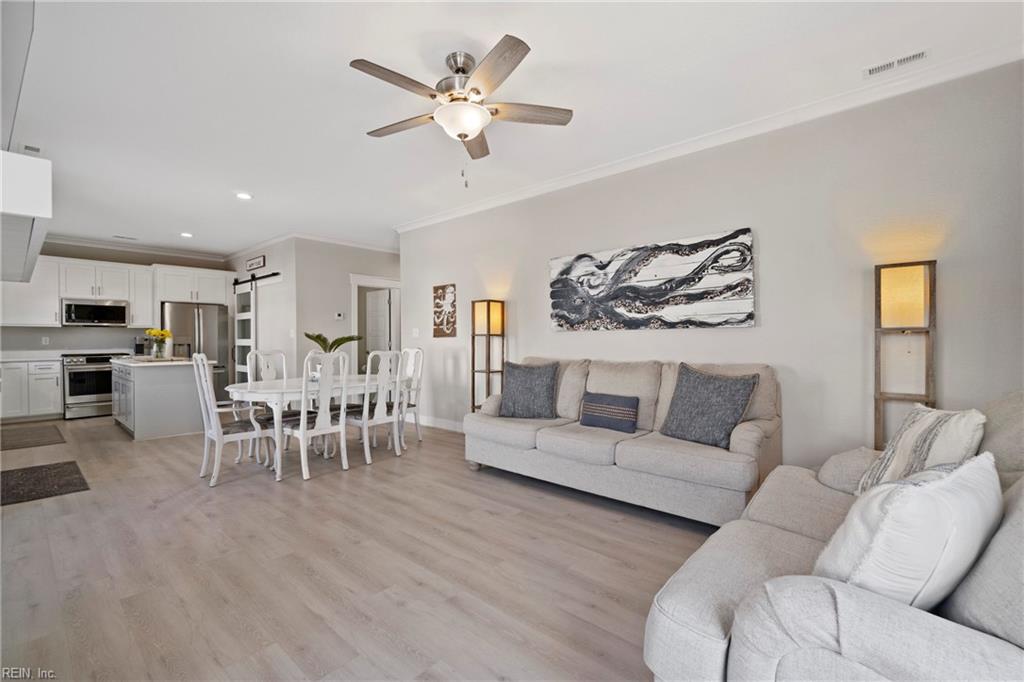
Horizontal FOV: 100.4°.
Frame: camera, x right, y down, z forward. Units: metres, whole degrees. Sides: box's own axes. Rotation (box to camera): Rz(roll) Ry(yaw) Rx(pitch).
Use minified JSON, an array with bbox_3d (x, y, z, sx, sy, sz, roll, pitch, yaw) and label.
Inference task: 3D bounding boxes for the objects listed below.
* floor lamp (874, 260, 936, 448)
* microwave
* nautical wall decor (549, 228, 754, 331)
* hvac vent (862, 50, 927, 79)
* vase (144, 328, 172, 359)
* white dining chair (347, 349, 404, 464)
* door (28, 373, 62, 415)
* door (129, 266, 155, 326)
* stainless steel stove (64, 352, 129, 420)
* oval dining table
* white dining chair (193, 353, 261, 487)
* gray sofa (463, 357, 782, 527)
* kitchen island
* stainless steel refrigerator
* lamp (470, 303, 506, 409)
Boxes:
[{"bbox_3d":[2.336,0.357,2.546,0.260,1.600,0.260,0,1,41],"label":"floor lamp"},{"bbox_3d":[-6.711,-0.431,6.884,0.410,0.410,0.760,0,1,41],"label":"microwave"},{"bbox_3d":[1.105,-0.477,3.780,1.855,0.765,0.045,0,0,41],"label":"nautical wall decor"},{"bbox_3d":[2.243,-1.615,2.496,0.290,0.015,0.130,0,1,41],"label":"hvac vent"},{"bbox_3d":[-4.846,0.044,5.873,0.290,0.410,0.290,0,1,41],"label":"vase"},{"bbox_3d":[-1.422,0.631,4.292,0.560,1.060,0.510,0,1,41],"label":"white dining chair"},{"bbox_3d":[-6.550,0.751,5.993,0.025,0.580,0.310,0,1,41],"label":"door"},{"bbox_3d":[-6.263,-0.741,7.213,0.025,0.965,0.315,0,1,41],"label":"door"},{"bbox_3d":[-6.638,0.701,6.843,0.670,0.930,0.762,0,0,41],"label":"stainless steel stove"},{"bbox_3d":[-1.838,0.780,4.301,1.060,0.760,1.780,0,0,41],"label":"oval dining table"},{"bbox_3d":[-2.380,0.629,3.703,0.580,1.075,0.570,0,0,41],"label":"white dining chair"},{"bbox_3d":[0.747,0.669,3.378,2.300,0.970,0.960,0,0,41],"label":"gray sofa"},{"bbox_3d":[-4.692,0.715,5.723,1.670,0.900,0.835,0,1,41],"label":"kitchen island"},{"bbox_3d":[-5.725,0.260,7.661,0.820,1.787,0.910,0,1,41],"label":"stainless steel refrigerator"},{"bbox_3d":[-0.253,0.355,4.752,0.260,1.590,0.260,0,0,41],"label":"lamp"}]

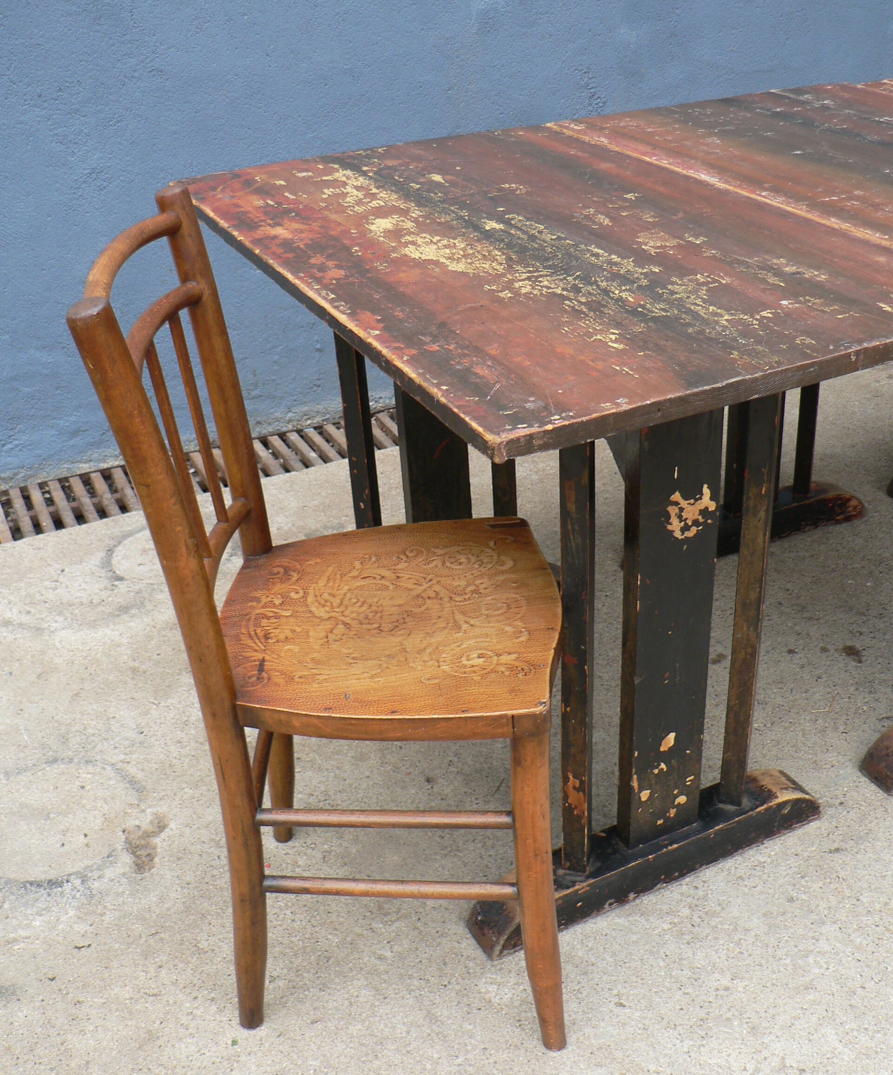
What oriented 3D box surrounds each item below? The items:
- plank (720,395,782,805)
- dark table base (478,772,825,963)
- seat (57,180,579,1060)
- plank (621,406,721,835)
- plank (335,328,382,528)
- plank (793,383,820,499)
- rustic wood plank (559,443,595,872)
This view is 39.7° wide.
[{"bbox_3d":[0.359,0.056,1.461,0.029,0.664,0.027,9,32,21],"label":"plank"},{"bbox_3d":[0.269,0.402,1.598,0.508,0.064,0.065,-16,32,-21],"label":"dark table base"},{"bbox_3d":[-0.093,0.098,1.342,0.445,0.880,0.419,-2,30,1],"label":"seat"},{"bbox_3d":[0.253,0.087,1.417,0.104,0.664,0.027,-16,32,-21],"label":"plank"},{"bbox_3d":[-0.128,-0.149,1.865,0.029,0.664,0.027,9,32,21],"label":"plank"},{"bbox_3d":[0.651,-0.372,2.176,0.029,0.664,0.027,9,32,21],"label":"plank"},{"bbox_3d":[0.145,0.117,1.375,0.029,0.664,0.027,9,32,21],"label":"rustic wood plank"}]

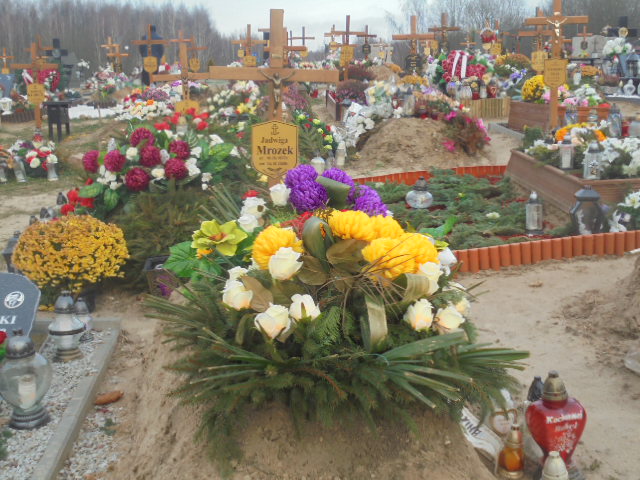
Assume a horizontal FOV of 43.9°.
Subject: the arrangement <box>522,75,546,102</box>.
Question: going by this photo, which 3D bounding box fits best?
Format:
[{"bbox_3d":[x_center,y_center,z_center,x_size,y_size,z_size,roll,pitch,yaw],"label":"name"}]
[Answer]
[{"bbox_3d":[2.859,-1.987,10.500,0.370,0.365,0.370,0,13,0],"label":"arrangement"}]

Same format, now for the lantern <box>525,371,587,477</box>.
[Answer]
[{"bbox_3d":[0.628,0.497,2.120,0.145,0.319,0.095,-4,14,-17],"label":"lantern"}]

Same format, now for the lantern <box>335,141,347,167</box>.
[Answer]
[{"bbox_3d":[0.227,-0.936,8.600,0.115,0.275,0.115,0,14,0],"label":"lantern"}]

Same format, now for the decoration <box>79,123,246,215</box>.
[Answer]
[{"bbox_3d":[-0.991,-0.456,5.000,0.980,0.460,0.600,-1,15,-5],"label":"decoration"}]

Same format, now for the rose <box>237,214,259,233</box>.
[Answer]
[{"bbox_3d":[-0.260,-0.059,2.850,0.080,0.070,0.080,0,14,6],"label":"rose"}]

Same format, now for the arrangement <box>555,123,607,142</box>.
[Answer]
[{"bbox_3d":[2.490,-1.018,7.600,0.490,0.203,0.300,0,13,0],"label":"arrangement"}]

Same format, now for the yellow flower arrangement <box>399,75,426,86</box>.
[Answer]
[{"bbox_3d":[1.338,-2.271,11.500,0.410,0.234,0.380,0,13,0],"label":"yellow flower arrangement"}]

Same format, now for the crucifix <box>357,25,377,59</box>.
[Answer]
[{"bbox_3d":[1.389,-5.720,23.500,0.600,1.300,0.070,-1,15,-5],"label":"crucifix"}]

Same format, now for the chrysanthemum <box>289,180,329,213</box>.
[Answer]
[{"bbox_3d":[-0.042,-0.159,2.900,0.145,0.120,0.140,-2,14,0],"label":"chrysanthemum"}]

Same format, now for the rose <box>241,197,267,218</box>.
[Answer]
[{"bbox_3d":[-0.226,-0.114,2.700,0.083,0.070,0.083,0,14,0],"label":"rose"}]

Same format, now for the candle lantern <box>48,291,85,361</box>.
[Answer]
[{"bbox_3d":[-1.084,0.363,3.400,0.152,0.305,0.152,0,14,0],"label":"candle lantern"}]

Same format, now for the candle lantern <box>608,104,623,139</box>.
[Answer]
[{"bbox_3d":[3.048,-1.221,8.200,0.135,0.348,0.135,0,13,0],"label":"candle lantern"}]

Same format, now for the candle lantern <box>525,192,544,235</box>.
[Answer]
[{"bbox_3d":[1.514,-0.194,5.600,0.120,0.315,0.120,0,14,0],"label":"candle lantern"}]

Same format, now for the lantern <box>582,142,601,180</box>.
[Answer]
[{"bbox_3d":[2.117,-0.612,6.200,0.130,0.300,0.130,0,14,0],"label":"lantern"}]

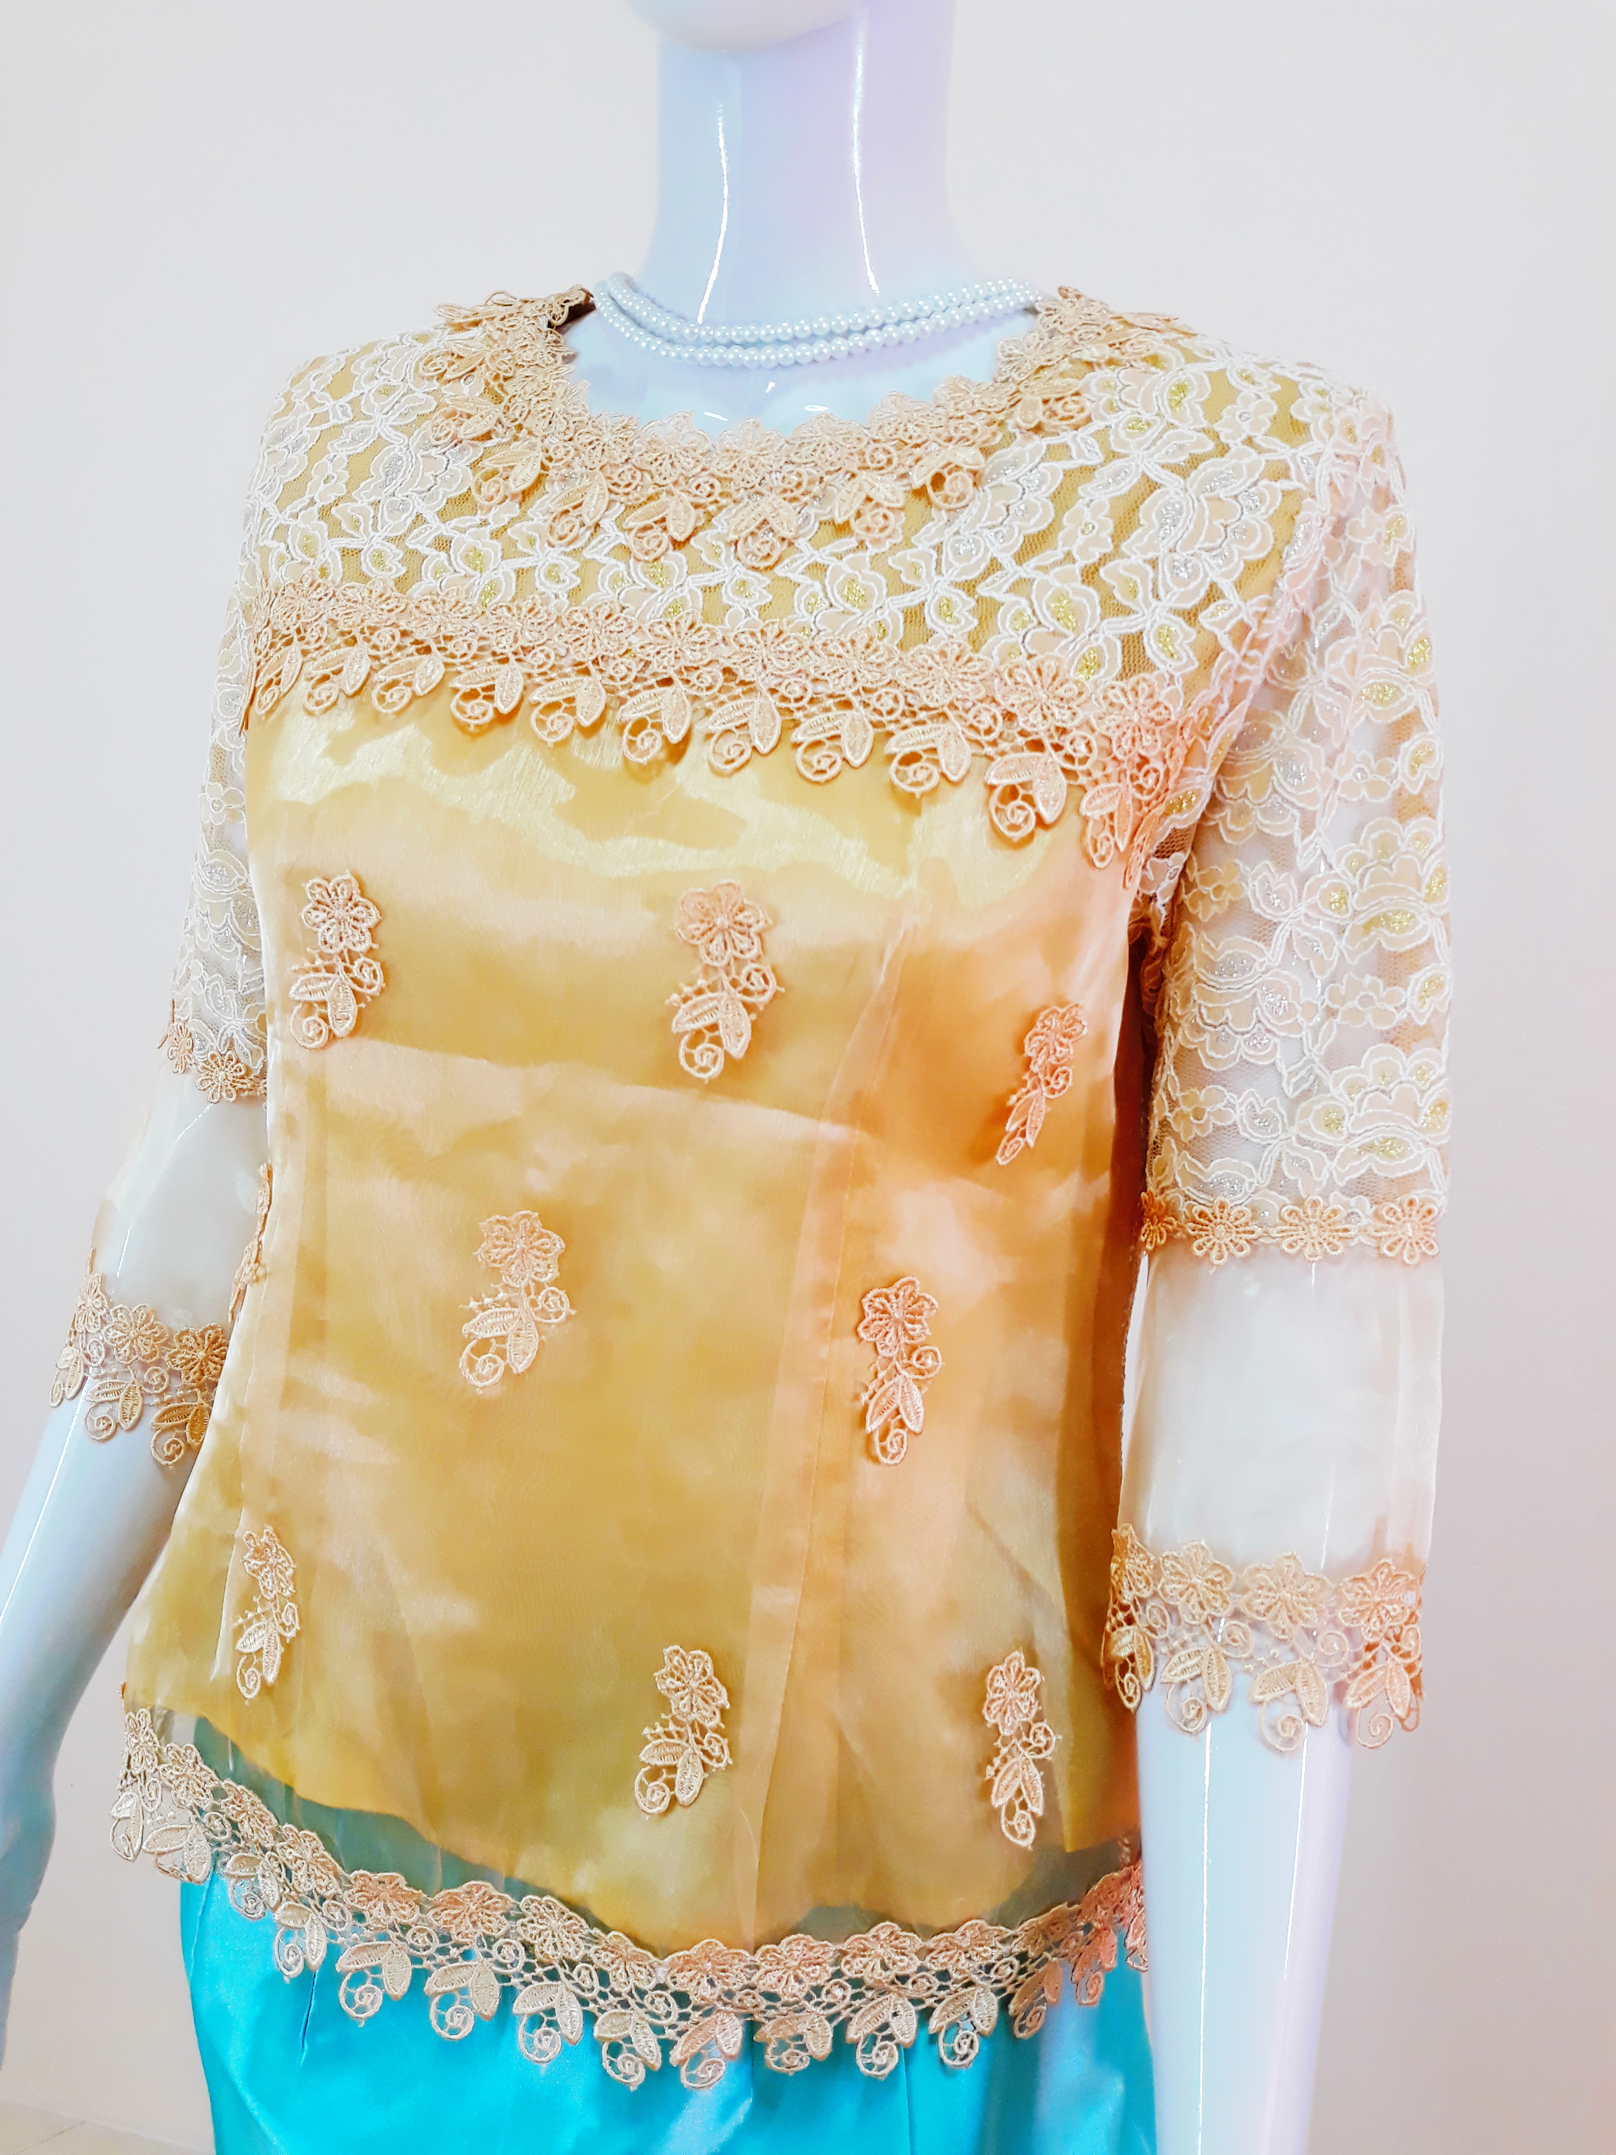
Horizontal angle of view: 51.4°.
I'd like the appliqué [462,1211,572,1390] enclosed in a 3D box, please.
[{"bbox_3d":[-0.102,0.078,0.587,0.038,0.064,0.008,10,13,11],"label":"appliqué"}]

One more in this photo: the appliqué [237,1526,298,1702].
[{"bbox_3d":[-0.203,0.201,0.630,0.031,0.065,0.008,9,5,37],"label":"appliqué"}]

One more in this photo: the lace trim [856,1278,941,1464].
[{"bbox_3d":[0.031,0.100,0.568,0.032,0.064,0.008,-1,13,-19],"label":"lace trim"}]

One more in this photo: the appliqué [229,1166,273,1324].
[{"bbox_3d":[-0.210,0.063,0.633,0.014,0.060,0.035,7,13,-22],"label":"appliqué"}]

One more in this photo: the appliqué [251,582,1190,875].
[{"bbox_3d":[-0.034,-0.127,0.577,0.324,0.086,0.108,7,13,17],"label":"appliqué"}]

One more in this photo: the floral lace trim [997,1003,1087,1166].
[{"bbox_3d":[0.078,0.002,0.561,0.033,0.058,0.013,6,14,-33],"label":"floral lace trim"}]

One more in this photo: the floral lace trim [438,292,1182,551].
[{"bbox_3d":[-0.003,-0.243,0.623,0.268,0.091,0.144,6,13,14],"label":"floral lace trim"}]

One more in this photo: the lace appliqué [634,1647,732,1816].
[{"bbox_3d":[-0.042,0.220,0.567,0.034,0.060,0.012,6,12,13],"label":"lace appliqué"}]

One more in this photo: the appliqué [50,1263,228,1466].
[{"bbox_3d":[-0.276,0.120,0.711,0.093,0.075,0.082,12,12,14],"label":"appliqué"}]

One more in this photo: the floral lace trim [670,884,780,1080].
[{"bbox_3d":[-0.027,-0.031,0.546,0.035,0.065,0.008,11,18,3],"label":"floral lace trim"}]

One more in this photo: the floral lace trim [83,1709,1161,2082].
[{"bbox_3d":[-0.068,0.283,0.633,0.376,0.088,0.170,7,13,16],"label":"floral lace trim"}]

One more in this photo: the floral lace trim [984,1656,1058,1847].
[{"bbox_3d":[0.072,0.228,0.569,0.031,0.065,0.008,-6,7,-34],"label":"floral lace trim"}]

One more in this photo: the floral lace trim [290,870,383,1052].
[{"bbox_3d":[-0.174,-0.043,0.619,0.035,0.064,0.008,17,21,19],"label":"floral lace trim"}]

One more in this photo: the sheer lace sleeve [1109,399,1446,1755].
[{"bbox_3d":[0.161,-0.002,0.566,0.102,0.420,0.115,2,6,15],"label":"sheer lace sleeve"}]

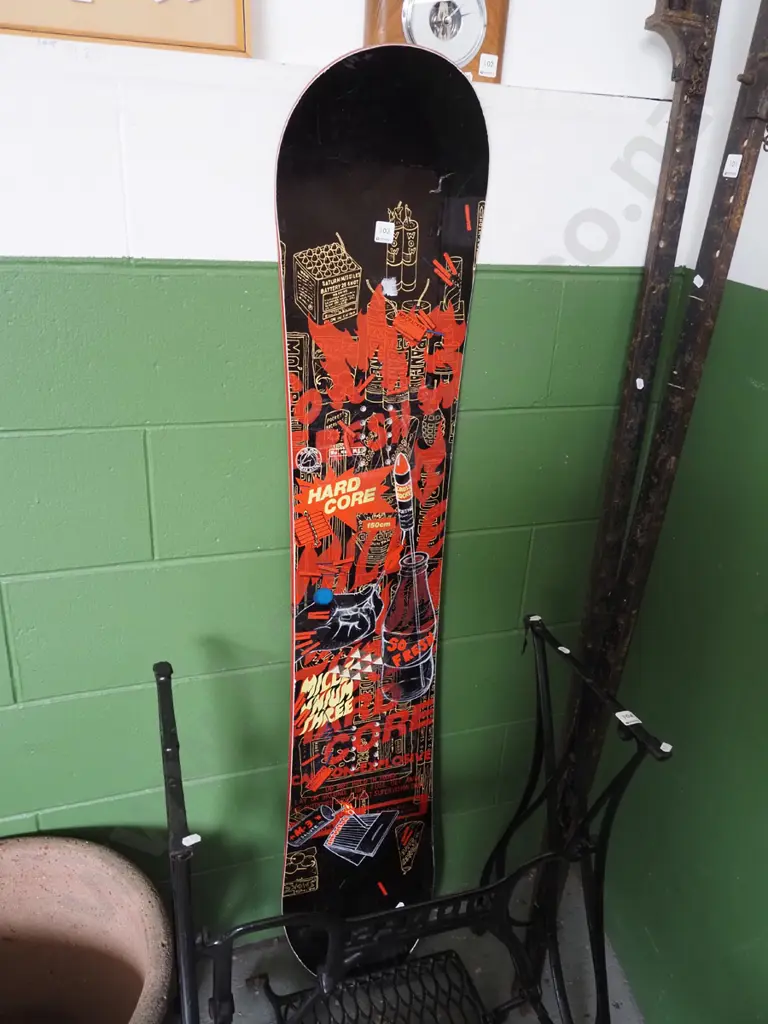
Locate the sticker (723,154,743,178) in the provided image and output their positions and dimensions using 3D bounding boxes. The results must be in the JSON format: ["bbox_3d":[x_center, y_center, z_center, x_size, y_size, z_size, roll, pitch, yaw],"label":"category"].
[{"bbox_3d":[0.411,-0.407,0.905,0.002,0.025,0.025,-4,26,-16],"label":"sticker"}]

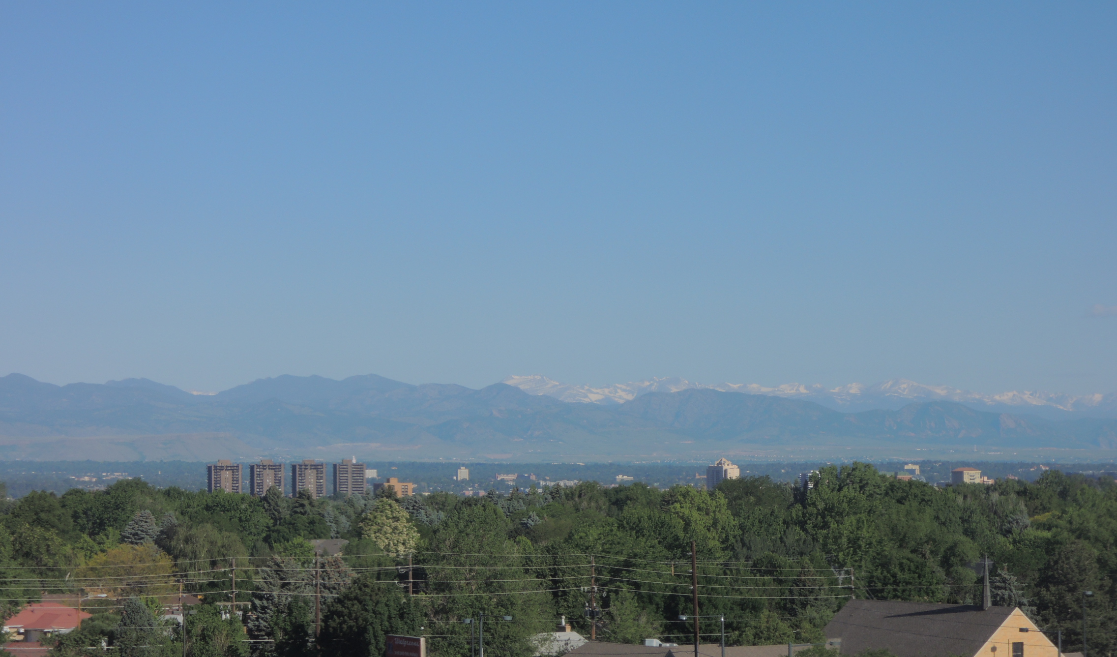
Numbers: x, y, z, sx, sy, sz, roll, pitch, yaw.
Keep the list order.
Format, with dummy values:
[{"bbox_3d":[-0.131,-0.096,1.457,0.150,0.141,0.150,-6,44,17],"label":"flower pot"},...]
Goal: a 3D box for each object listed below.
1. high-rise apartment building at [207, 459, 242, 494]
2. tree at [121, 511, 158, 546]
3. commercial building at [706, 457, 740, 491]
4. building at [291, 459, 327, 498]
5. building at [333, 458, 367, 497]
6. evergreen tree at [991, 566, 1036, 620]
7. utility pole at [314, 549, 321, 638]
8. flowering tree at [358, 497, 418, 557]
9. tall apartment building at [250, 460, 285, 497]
[{"bbox_3d":[-329.603,159.748,3191.120,34.000,60.000,15.000,1,-3,-32],"label":"high-rise apartment building"},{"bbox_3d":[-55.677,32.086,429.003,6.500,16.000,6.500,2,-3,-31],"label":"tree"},{"bbox_3d":[186.455,182.141,3675.545,24.000,70.000,31.000,2,-3,-31],"label":"commercial building"},{"bbox_3d":[-249.956,161.207,3236.086,34.000,60.000,15.000,1,-3,-32],"label":"building"},{"bbox_3d":[-205.693,160.496,3181.018,29.000,62.000,20.000,1,-3,-21],"label":"building"},{"bbox_3d":[41.351,26.851,292.095,6.300,10.900,6.300,0,-3,0],"label":"evergreen tree"},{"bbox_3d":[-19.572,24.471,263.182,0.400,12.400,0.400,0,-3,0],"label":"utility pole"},{"bbox_3d":[-25.149,33.586,478.986,9.000,16.500,9.000,0,-3,0],"label":"flowering tree"},{"bbox_3d":[-284.124,159.073,3146.047,29.300,62.000,20.000,1,-3,-21],"label":"tall apartment building"}]

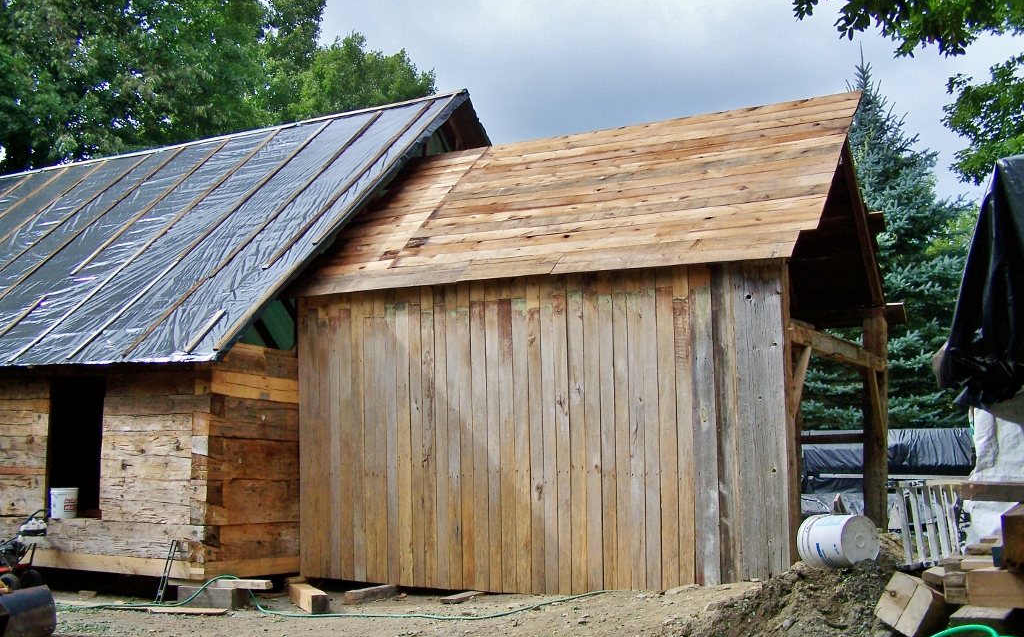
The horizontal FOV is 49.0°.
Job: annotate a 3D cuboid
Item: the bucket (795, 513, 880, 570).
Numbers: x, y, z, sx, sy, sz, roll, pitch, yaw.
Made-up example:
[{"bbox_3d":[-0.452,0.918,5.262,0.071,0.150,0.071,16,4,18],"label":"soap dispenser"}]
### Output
[{"bbox_3d":[1.790,1.215,6.130,0.305,0.305,0.365,4,-12,-22],"label":"bucket"}]

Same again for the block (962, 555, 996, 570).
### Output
[{"bbox_3d":[2.169,1.129,5.174,0.190,0.042,0.200,-2,-7,22],"label":"block"}]

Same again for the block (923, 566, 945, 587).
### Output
[{"bbox_3d":[2.033,1.236,5.325,0.130,0.050,0.160,-4,-8,35],"label":"block"}]

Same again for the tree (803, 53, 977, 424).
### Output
[{"bbox_3d":[5.413,-0.457,17.075,4.400,7.600,4.400,-1,-7,20],"label":"tree"}]

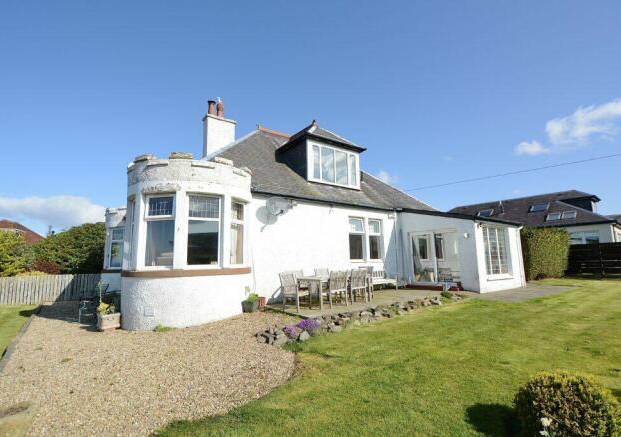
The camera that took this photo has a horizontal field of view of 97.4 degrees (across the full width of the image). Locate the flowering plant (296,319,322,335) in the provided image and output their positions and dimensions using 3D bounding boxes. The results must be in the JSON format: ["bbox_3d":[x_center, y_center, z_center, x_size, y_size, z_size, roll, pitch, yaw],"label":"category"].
[{"bbox_3d":[-0.057,2.083,5.294,0.433,0.217,0.374,5,-10,-34],"label":"flowering plant"}]

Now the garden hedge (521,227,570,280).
[{"bbox_3d":[12.221,1.925,14.610,3.645,2.610,1.872,5,-10,-34],"label":"garden hedge"}]

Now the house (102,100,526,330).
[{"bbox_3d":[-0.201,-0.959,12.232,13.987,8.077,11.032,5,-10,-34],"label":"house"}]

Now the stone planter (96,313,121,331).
[{"bbox_3d":[-4.049,2.057,5.534,0.335,0.291,0.305,5,-10,-34],"label":"stone planter"}]

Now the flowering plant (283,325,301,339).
[{"bbox_3d":[-0.349,2.071,4.936,0.286,0.187,0.286,5,-10,-34],"label":"flowering plant"}]

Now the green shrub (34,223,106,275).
[{"bbox_3d":[-10.908,1.790,12.698,3.054,3.152,2.561,5,-10,-34],"label":"green shrub"}]

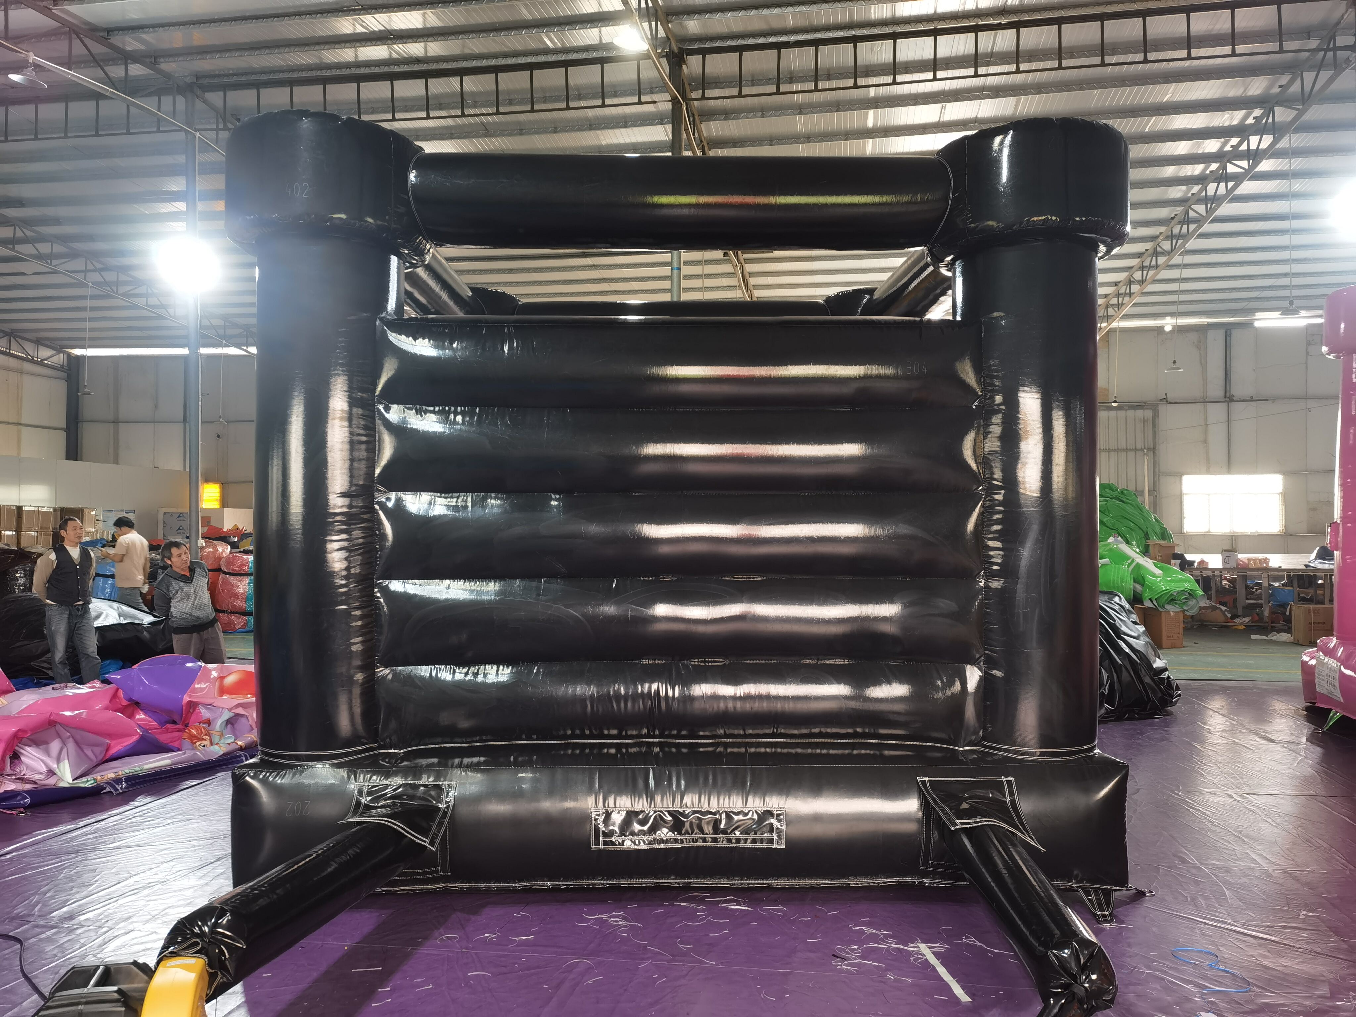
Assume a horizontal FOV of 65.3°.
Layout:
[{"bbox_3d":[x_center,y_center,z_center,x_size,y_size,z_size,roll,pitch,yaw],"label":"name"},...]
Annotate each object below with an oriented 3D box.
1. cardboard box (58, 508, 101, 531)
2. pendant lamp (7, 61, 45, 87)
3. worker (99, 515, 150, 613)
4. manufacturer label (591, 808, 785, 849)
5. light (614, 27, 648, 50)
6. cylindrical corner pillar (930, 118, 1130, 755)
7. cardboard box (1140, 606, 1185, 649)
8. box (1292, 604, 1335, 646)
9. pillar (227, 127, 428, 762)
[{"bbox_3d":[-8.341,0.155,14.700,0.420,0.340,0.380,0,0,6],"label":"cardboard box"},{"bbox_3d":[-6.093,-4.061,9.900,0.330,0.210,0.330,0,0,0],"label":"pendant lamp"},{"bbox_3d":[-6.030,0.900,11.500,0.460,1.650,0.500,0,0,22],"label":"worker"},{"bbox_3d":[0.044,1.413,4.670,0.850,0.185,0.020,0,0,0],"label":"manufacturer label"},{"bbox_3d":[-0.433,-4.264,9.600,0.320,0.200,0.320,0,0,0],"label":"light"},{"bbox_3d":[1.690,-0.300,5.150,0.910,2.870,0.910,0,0,0],"label":"cylindrical corner pillar"},{"bbox_3d":[6.100,1.490,13.200,0.310,0.440,0.420,0,0,-3],"label":"cardboard box"},{"bbox_3d":[8.050,1.465,13.350,0.460,0.490,0.380,0,0,7],"label":"box"},{"bbox_3d":[-1.655,-0.305,5.080,0.920,2.880,0.920,0,0,0],"label":"pillar"}]

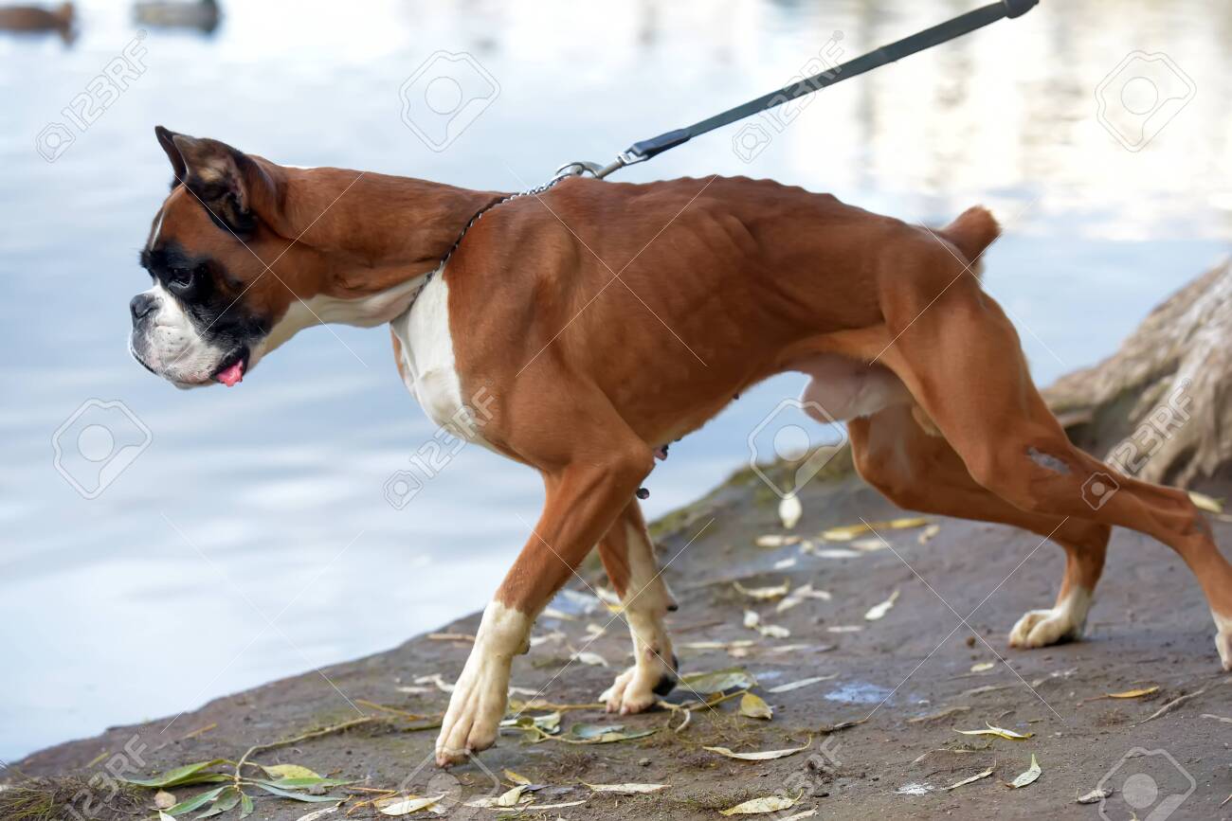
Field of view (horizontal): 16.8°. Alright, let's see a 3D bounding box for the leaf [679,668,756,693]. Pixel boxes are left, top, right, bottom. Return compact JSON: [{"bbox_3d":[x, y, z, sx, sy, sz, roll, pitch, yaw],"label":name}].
[{"bbox_3d":[0.106,0.283,4.370,0.085,0.018,0.040,-6,9,-15],"label":"leaf"}]

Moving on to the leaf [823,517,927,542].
[{"bbox_3d":[0.322,0.147,5.165,0.130,0.012,0.035,-6,9,-18],"label":"leaf"}]

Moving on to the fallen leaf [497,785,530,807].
[{"bbox_3d":[-0.099,0.371,4.015,0.025,0.016,0.041,4,11,44],"label":"fallen leaf"}]

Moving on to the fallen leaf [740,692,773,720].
[{"bbox_3d":[0.152,0.320,4.520,0.032,0.020,0.032,3,10,20],"label":"fallen leaf"}]

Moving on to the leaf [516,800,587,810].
[{"bbox_3d":[-0.063,0.392,4.132,0.070,0.005,0.010,-3,10,-18],"label":"leaf"}]

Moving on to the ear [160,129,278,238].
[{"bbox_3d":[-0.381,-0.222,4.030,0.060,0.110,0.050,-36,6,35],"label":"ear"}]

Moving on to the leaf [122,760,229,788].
[{"bbox_3d":[-0.432,0.358,4.100,0.108,0.020,0.035,-4,9,-3],"label":"leaf"}]

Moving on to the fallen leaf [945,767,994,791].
[{"bbox_3d":[0.336,0.350,3.967,0.066,0.011,0.013,-11,11,-40],"label":"fallen leaf"}]

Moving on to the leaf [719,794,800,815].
[{"bbox_3d":[0.135,0.370,3.918,0.075,0.012,0.026,-6,8,-12],"label":"leaf"}]

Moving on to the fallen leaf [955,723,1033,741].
[{"bbox_3d":[0.400,0.340,4.418,0.083,0.014,0.024,1,9,8],"label":"fallen leaf"}]

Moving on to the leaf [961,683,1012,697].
[{"bbox_3d":[0.410,0.310,4.623,0.060,0.007,0.016,-5,11,-30],"label":"leaf"}]

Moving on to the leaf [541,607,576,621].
[{"bbox_3d":[-0.068,0.242,4.945,0.017,0.009,0.070,-10,10,-35],"label":"leaf"}]

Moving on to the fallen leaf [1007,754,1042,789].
[{"bbox_3d":[0.414,0.366,4.235,0.016,0.021,0.052,6,11,34],"label":"fallen leaf"}]

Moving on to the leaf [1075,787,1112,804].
[{"bbox_3d":[0.437,0.352,3.820,0.040,0.013,0.022,-8,10,-27],"label":"leaf"}]

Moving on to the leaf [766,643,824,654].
[{"bbox_3d":[0.199,0.265,4.648,0.064,0.008,0.016,-6,8,-12],"label":"leaf"}]

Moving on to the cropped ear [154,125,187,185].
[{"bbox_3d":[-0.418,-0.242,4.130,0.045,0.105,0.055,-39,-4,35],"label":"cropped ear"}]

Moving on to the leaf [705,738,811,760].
[{"bbox_3d":[0.138,0.330,4.066,0.105,0.017,0.028,-3,9,4],"label":"leaf"}]

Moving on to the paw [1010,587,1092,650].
[{"bbox_3d":[0.507,0.243,4.883,0.080,0.056,0.056,-4,10,-25],"label":"paw"}]

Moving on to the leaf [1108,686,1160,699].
[{"bbox_3d":[0.533,0.290,4.297,0.055,0.009,0.015,-6,8,-14],"label":"leaf"}]

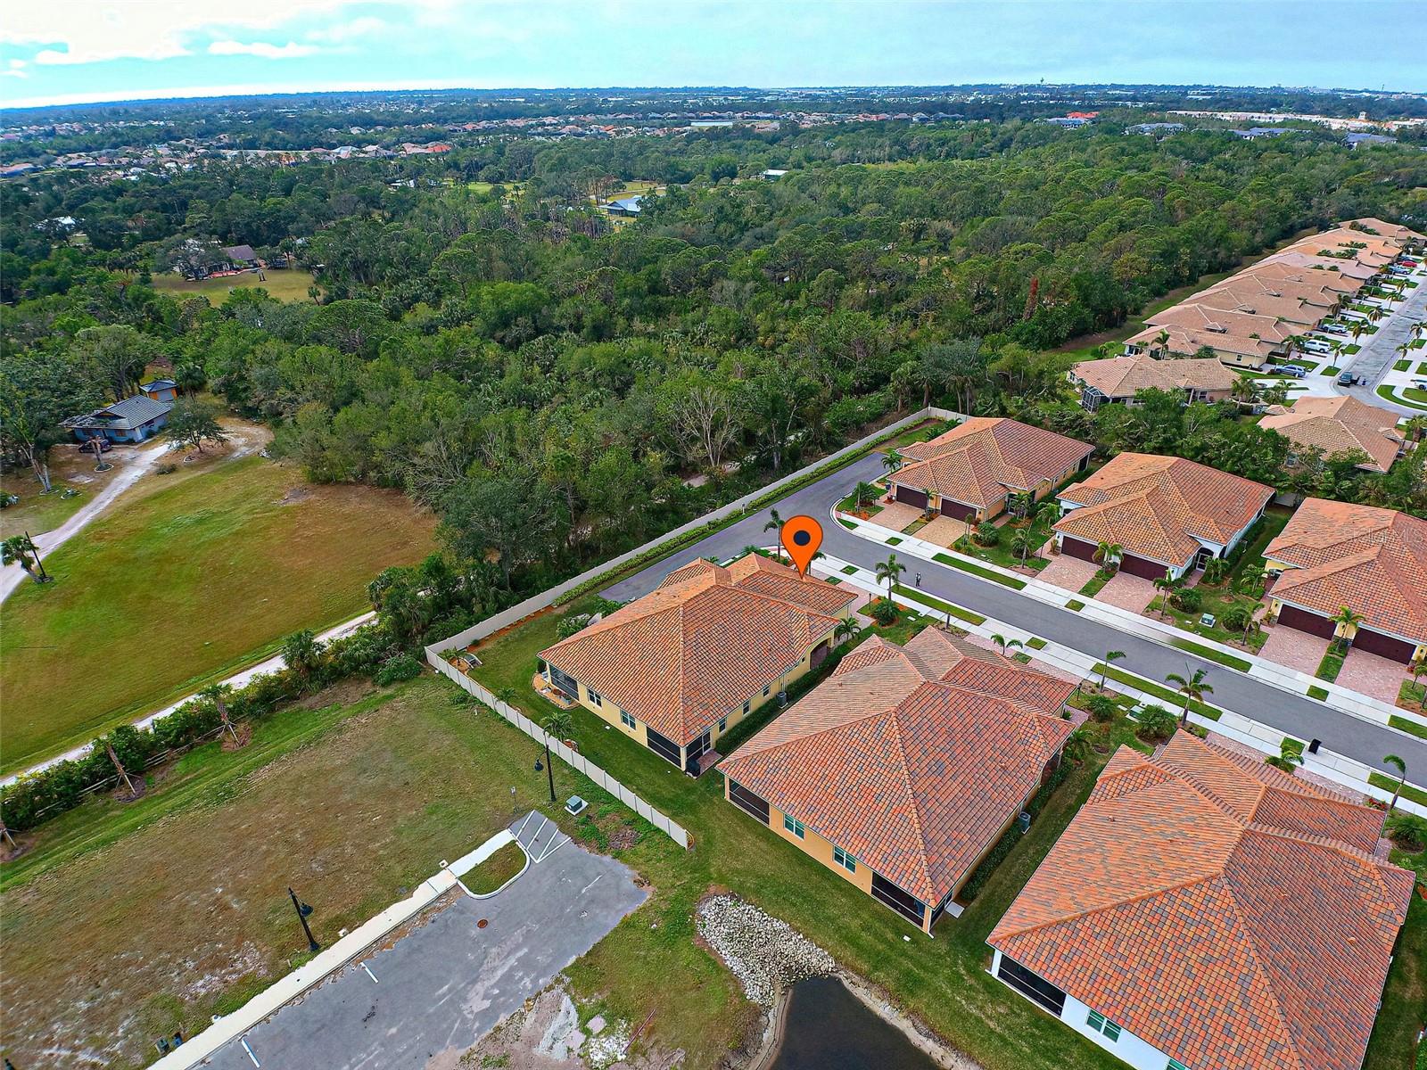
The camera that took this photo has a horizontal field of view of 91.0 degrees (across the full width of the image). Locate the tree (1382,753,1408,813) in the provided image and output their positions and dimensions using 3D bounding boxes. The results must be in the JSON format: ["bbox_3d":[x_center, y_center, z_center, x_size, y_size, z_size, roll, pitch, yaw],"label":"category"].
[{"bbox_3d":[55.160,20.040,56.610,2.300,5.500,2.300,-20,36,-29],"label":"tree"}]

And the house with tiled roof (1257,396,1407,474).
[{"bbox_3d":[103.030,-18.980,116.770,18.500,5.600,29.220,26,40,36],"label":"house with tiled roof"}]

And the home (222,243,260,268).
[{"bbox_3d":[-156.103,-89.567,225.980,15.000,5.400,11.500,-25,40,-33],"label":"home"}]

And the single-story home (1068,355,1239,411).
[{"bbox_3d":[86.890,-32.690,141.040,29.200,7.000,18.300,-7,32,-10],"label":"single-story home"}]

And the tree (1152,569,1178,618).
[{"bbox_3d":[46.601,6.077,72.018,2.700,5.700,2.700,-1,32,0],"label":"tree"}]

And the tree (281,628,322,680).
[{"bbox_3d":[-38.343,11.364,65.130,3.800,5.600,3.800,-1,32,0],"label":"tree"}]

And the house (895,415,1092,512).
[{"bbox_3d":[41.370,-12.400,108.830,20.700,7.000,29.500,23,39,34],"label":"house"}]

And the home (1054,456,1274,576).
[{"bbox_3d":[55.161,-4.153,87.049,25.800,6.700,18.300,-28,42,-36],"label":"home"}]

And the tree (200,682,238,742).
[{"bbox_3d":[-45.620,16.390,64.800,3.200,5.800,3.200,-28,40,-37],"label":"tree"}]

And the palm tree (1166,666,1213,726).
[{"bbox_3d":[40.550,13.760,59.279,4.000,6.500,4.000,-1,32,0],"label":"palm tree"}]

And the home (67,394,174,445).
[{"bbox_3d":[-97.503,-19.825,115.694,13.000,5.000,11.000,3,33,6],"label":"home"}]

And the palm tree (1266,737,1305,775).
[{"bbox_3d":[47.470,19.600,58.780,3.300,4.200,3.300,-24,38,-33],"label":"palm tree"}]

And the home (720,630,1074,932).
[{"bbox_3d":[17.300,16.540,61.950,20.200,6.900,29.500,24,39,35],"label":"home"}]

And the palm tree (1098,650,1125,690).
[{"bbox_3d":[35.756,12.316,63.257,2.400,4.750,2.400,-1,32,0],"label":"palm tree"}]

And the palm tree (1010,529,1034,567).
[{"bbox_3d":[38.850,1.540,87.990,3.000,4.900,3.000,14,34,23],"label":"palm tree"}]

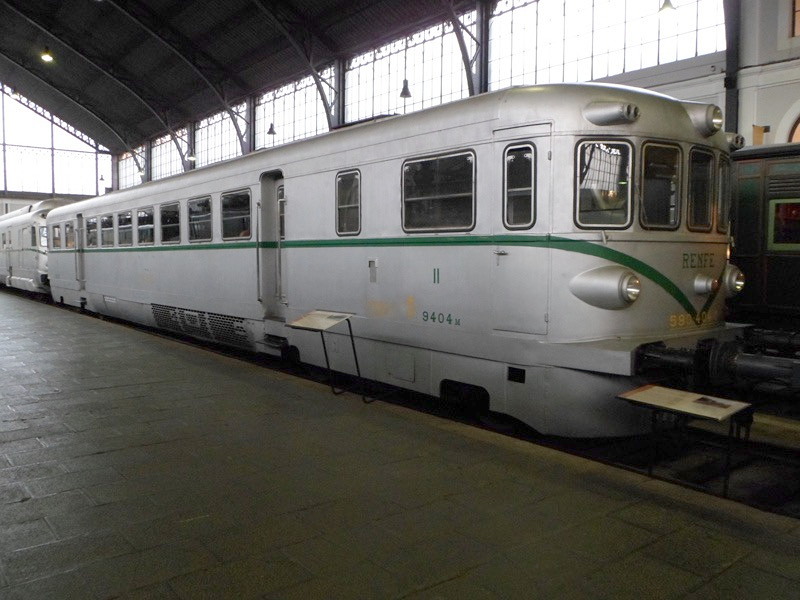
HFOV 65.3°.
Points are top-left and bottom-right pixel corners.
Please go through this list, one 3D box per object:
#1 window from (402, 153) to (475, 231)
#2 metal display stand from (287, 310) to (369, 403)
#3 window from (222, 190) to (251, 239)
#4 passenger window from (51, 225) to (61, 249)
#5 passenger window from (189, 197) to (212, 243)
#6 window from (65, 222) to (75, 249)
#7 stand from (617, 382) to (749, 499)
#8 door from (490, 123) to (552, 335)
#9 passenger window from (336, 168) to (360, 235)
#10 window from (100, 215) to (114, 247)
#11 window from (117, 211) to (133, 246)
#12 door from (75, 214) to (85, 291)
[{"bbox_3d":[0.404,-1.179,6.942,0.060,0.878,1.147,-2,4,-40],"label":"window"},{"bbox_3d":[-0.807,0.667,7.263,0.710,1.030,0.810,-2,4,-40],"label":"metal display stand"},{"bbox_3d":[-2.853,-1.455,10.816,0.060,0.864,1.138,-2,4,-40],"label":"window"},{"bbox_3d":[-11.834,-2.196,21.501,0.060,0.864,1.272,-2,4,-40],"label":"passenger window"},{"bbox_3d":[-3.888,-1.540,12.047,0.060,0.864,1.142,-2,4,-40],"label":"passenger window"},{"bbox_3d":[-10.616,-2.096,20.052,0.060,0.864,1.224,-2,4,-40],"label":"window"},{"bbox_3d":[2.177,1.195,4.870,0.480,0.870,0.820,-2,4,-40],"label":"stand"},{"bbox_3d":[1.191,-0.690,6.118,0.629,2.006,0.080,4,4,40],"label":"door"},{"bbox_3d":[-0.688,-1.283,8.240,0.060,0.859,0.562,-2,4,-40],"label":"passenger window"},{"bbox_3d":[-7.889,-1.871,16.808,0.060,0.864,1.234,-2,4,-40],"label":"window"},{"bbox_3d":[-6.873,-1.787,15.599,0.060,0.864,1.229,-2,4,-40],"label":"window"},{"bbox_3d":[-9.783,-1.473,19.210,0.120,2.304,0.816,-2,4,-40],"label":"door"}]

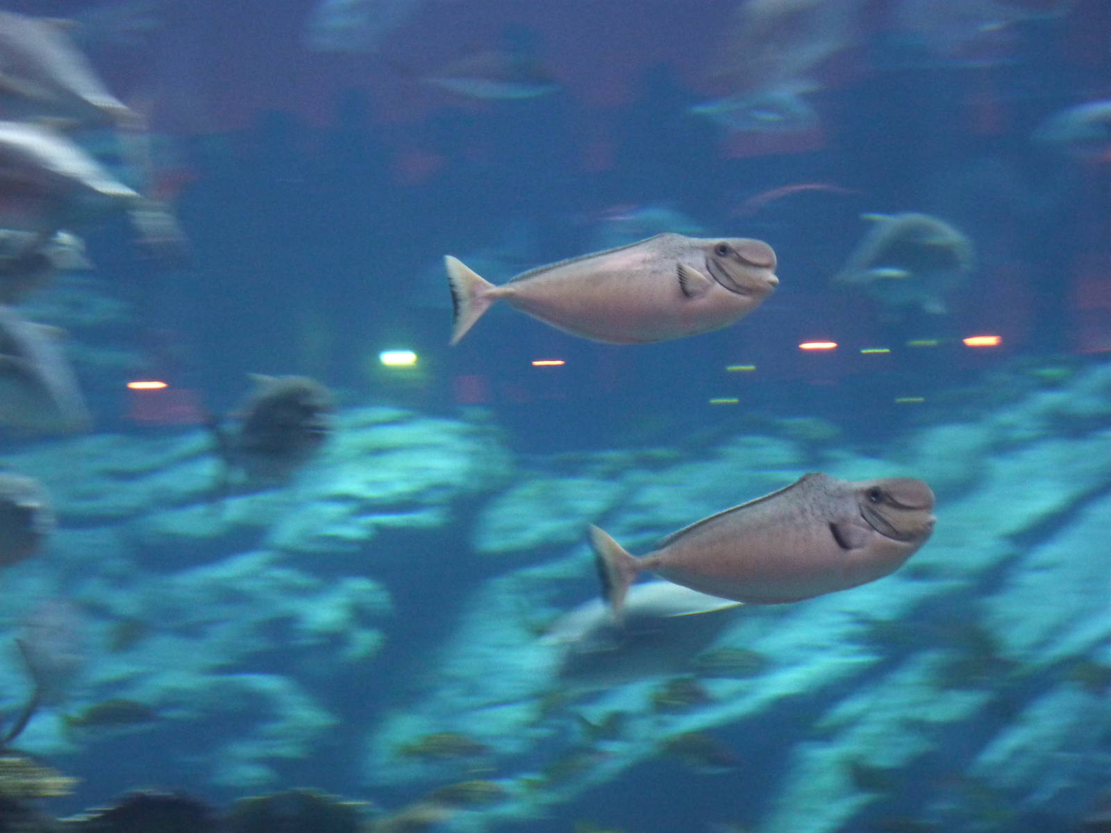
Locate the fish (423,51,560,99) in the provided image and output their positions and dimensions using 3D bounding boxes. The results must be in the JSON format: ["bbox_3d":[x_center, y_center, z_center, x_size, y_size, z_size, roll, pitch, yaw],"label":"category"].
[{"bbox_3d":[-0.158,-0.776,10.000,0.336,0.107,0.055,2,0,0],"label":"fish"}]

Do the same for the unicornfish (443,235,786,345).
[{"bbox_3d":[0.078,-0.175,6.000,0.451,0.147,0.085,-3,0,-3],"label":"unicornfish"}]

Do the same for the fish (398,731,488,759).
[{"bbox_3d":[-0.235,0.697,9.300,0.195,0.057,0.030,0,0,0],"label":"fish"}]

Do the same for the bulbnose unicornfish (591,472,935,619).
[{"bbox_3d":[0.271,0.169,5.750,0.456,0.155,0.090,-11,3,-15],"label":"bulbnose unicornfish"}]

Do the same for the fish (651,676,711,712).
[{"bbox_3d":[0.262,0.581,9.200,0.135,0.060,0.031,13,-4,-20],"label":"fish"}]

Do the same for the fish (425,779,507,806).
[{"bbox_3d":[-0.187,0.788,9.200,0.169,0.054,0.028,-3,0,0],"label":"fish"}]

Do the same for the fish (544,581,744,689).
[{"bbox_3d":[0.157,0.387,7.800,0.360,0.146,0.076,-12,2,-10],"label":"fish"}]

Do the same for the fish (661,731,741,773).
[{"bbox_3d":[0.304,0.702,9.200,0.166,0.058,0.030,14,-2,-10],"label":"fish"}]

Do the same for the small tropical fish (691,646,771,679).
[{"bbox_3d":[0.365,0.515,9.200,0.167,0.065,0.034,0,0,0],"label":"small tropical fish"}]

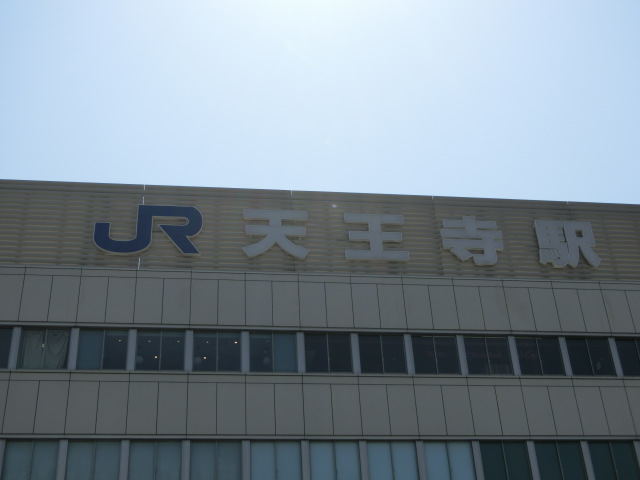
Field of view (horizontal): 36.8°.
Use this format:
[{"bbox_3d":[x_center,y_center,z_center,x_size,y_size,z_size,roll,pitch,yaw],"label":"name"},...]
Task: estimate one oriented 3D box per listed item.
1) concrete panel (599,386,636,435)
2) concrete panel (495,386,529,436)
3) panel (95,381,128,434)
[{"bbox_3d":[10.509,6.081,33.933,0.970,1.857,0.100,2,-34,-8],"label":"concrete panel"},{"bbox_3d":[6.667,5.958,33.402,0.970,1.857,0.100,2,-34,-8],"label":"concrete panel"},{"bbox_3d":[-6.796,5.515,31.551,0.970,1.865,0.100,2,-34,-8],"label":"panel"}]

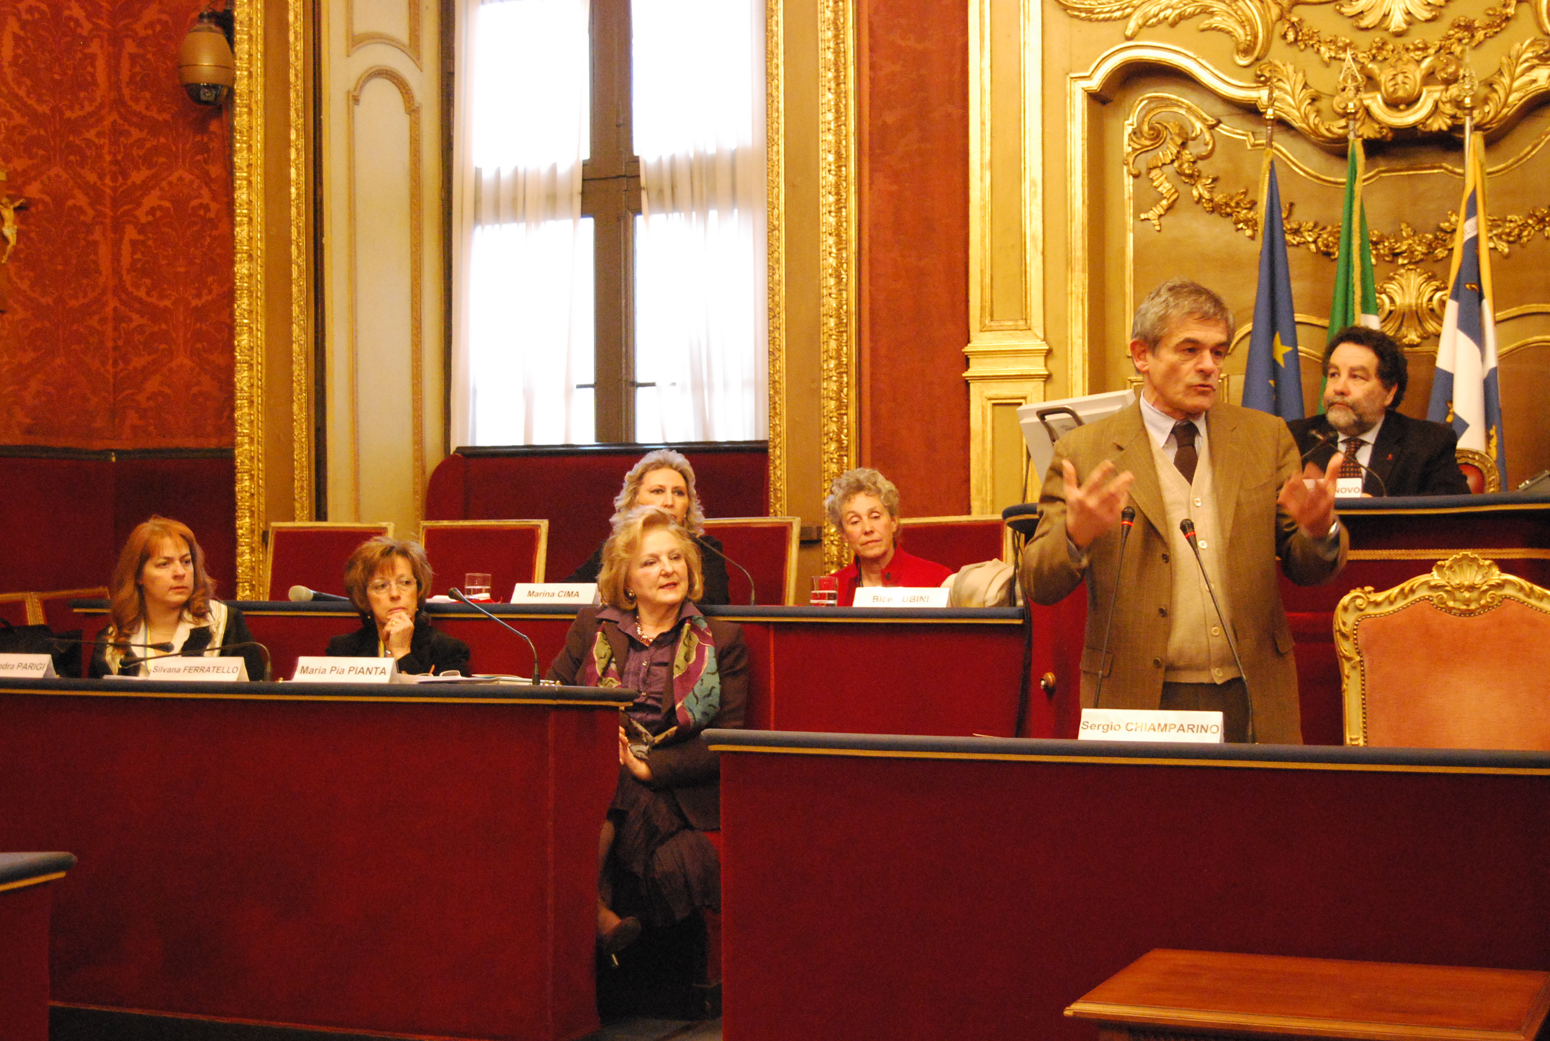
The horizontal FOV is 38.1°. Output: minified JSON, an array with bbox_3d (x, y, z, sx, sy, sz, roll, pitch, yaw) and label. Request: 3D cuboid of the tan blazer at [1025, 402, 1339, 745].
[{"bbox_3d":[0.763,0.138,4.250,0.600,0.740,0.450,0,0,4],"label":"tan blazer"}]

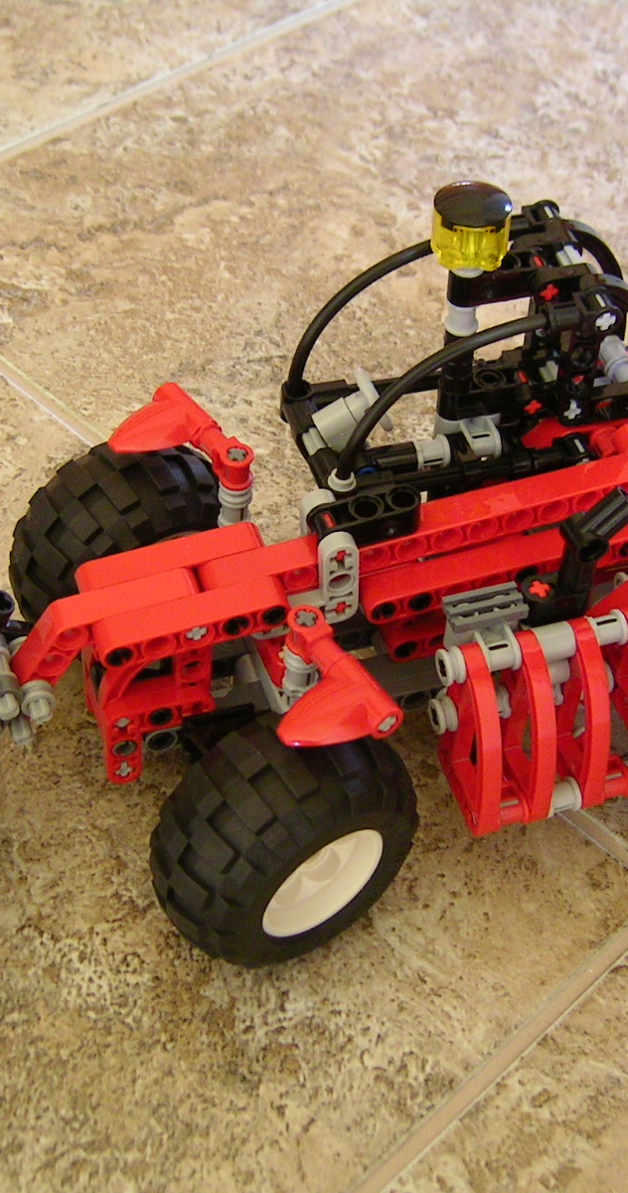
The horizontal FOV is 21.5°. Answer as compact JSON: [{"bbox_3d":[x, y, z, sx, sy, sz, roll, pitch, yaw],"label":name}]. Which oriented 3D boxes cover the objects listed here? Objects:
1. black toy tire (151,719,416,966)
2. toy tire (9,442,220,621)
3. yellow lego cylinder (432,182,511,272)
[{"bbox_3d":[-0.006,0.050,0.343,0.056,0.056,0.030,-26,55,-25],"label":"black toy tire"},{"bbox_3d":[-0.045,-0.010,0.395,0.056,0.056,0.030,-28,56,-27],"label":"toy tire"},{"bbox_3d":[0.032,-0.075,0.336,0.016,0.012,0.016,2,48,-3],"label":"yellow lego cylinder"}]

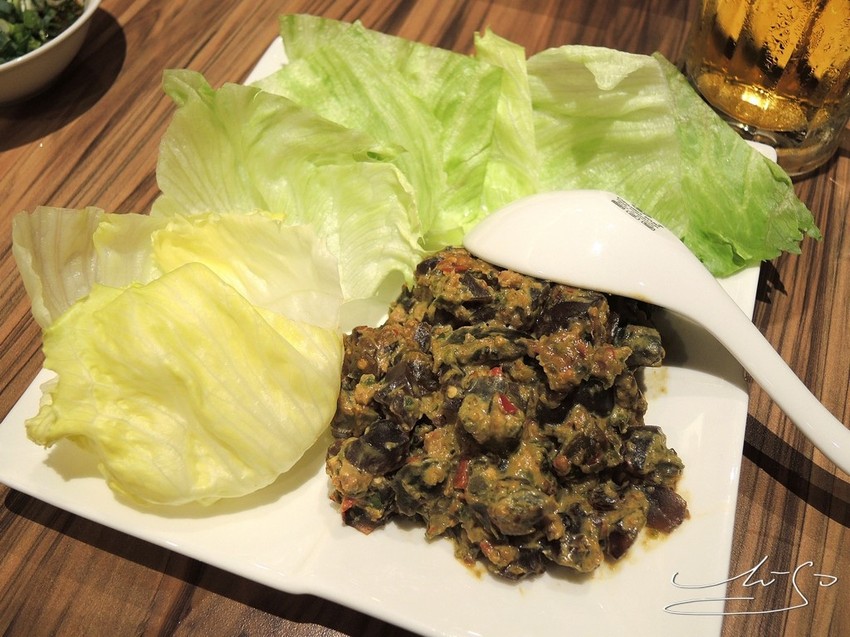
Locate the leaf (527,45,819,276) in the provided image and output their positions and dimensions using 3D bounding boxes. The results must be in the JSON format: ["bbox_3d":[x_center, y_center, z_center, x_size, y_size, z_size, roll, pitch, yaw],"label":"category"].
[{"bbox_3d":[0.112,-0.077,0.318,0.125,0.040,0.108,1,59,-2],"label":"leaf"}]

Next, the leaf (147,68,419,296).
[{"bbox_3d":[-0.062,-0.062,0.299,0.123,0.043,0.110,1,59,-2],"label":"leaf"}]

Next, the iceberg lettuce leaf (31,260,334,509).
[{"bbox_3d":[-0.087,0.021,0.248,0.113,0.043,0.085,1,59,-2],"label":"iceberg lettuce leaf"}]

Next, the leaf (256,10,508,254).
[{"bbox_3d":[-0.018,-0.090,0.318,0.116,0.043,0.117,1,59,-2],"label":"leaf"}]

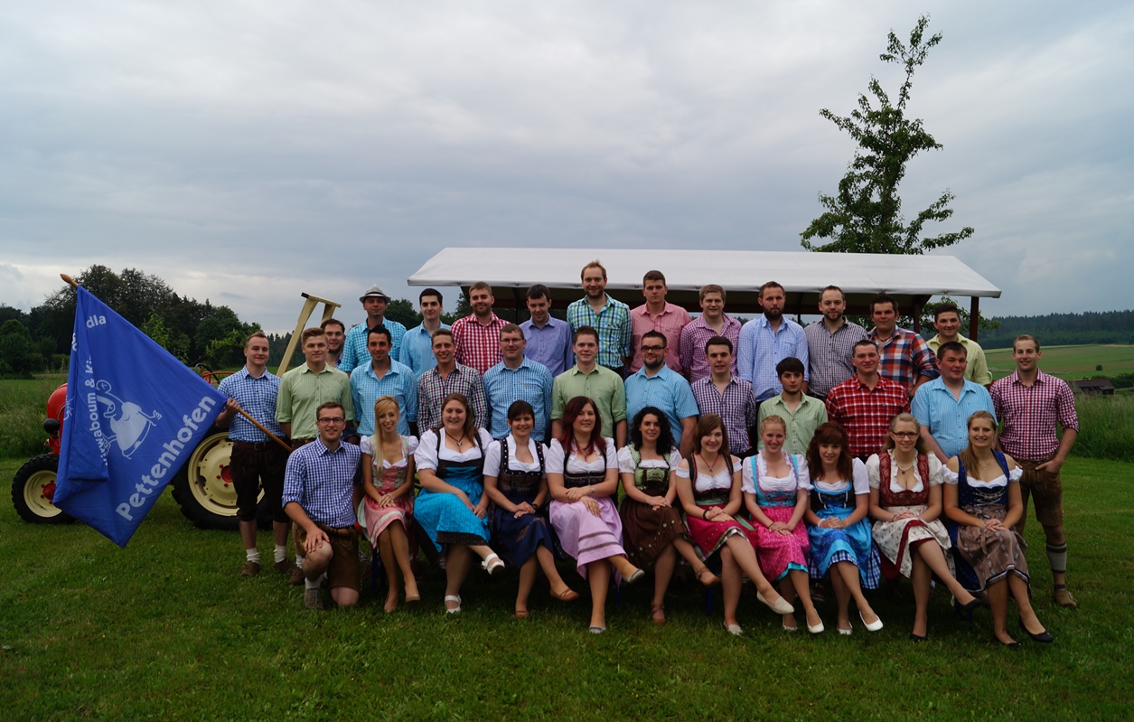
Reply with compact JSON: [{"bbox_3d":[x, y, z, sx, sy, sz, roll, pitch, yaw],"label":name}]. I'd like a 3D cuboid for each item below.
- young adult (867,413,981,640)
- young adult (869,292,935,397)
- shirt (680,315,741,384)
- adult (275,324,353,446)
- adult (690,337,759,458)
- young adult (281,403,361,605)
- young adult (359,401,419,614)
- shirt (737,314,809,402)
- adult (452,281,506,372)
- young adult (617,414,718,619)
[{"bbox_3d":[2.120,0.970,5.100,0.540,1.300,0.780,1,1,7],"label":"young adult"},{"bbox_3d":[2.494,0.345,6.361,0.560,1.730,0.360,1,1,18],"label":"young adult"},{"bbox_3d":[1.085,-0.039,6.420,0.490,0.640,0.290,1,0,-5],"label":"shirt"},{"bbox_3d":[-1.840,0.670,6.200,0.540,1.820,0.340,0,1,-16],"label":"adult"},{"bbox_3d":[1.108,0.720,6.092,0.500,1.790,0.340,1,1,10],"label":"adult"},{"bbox_3d":[-1.625,0.917,5.620,0.520,1.273,0.750,1,0,-6],"label":"young adult"},{"bbox_3d":[-1.177,0.904,5.650,0.420,1.321,0.750,1,0,-6],"label":"young adult"},{"bbox_3d":[1.503,-0.020,6.200,0.520,0.660,0.310,1,1,12],"label":"shirt"},{"bbox_3d":[-0.641,0.303,6.350,0.520,1.780,0.340,1,1,-3],"label":"adult"},{"bbox_3d":[0.622,0.937,5.420,0.570,1.262,0.820,1,1,-6],"label":"young adult"}]

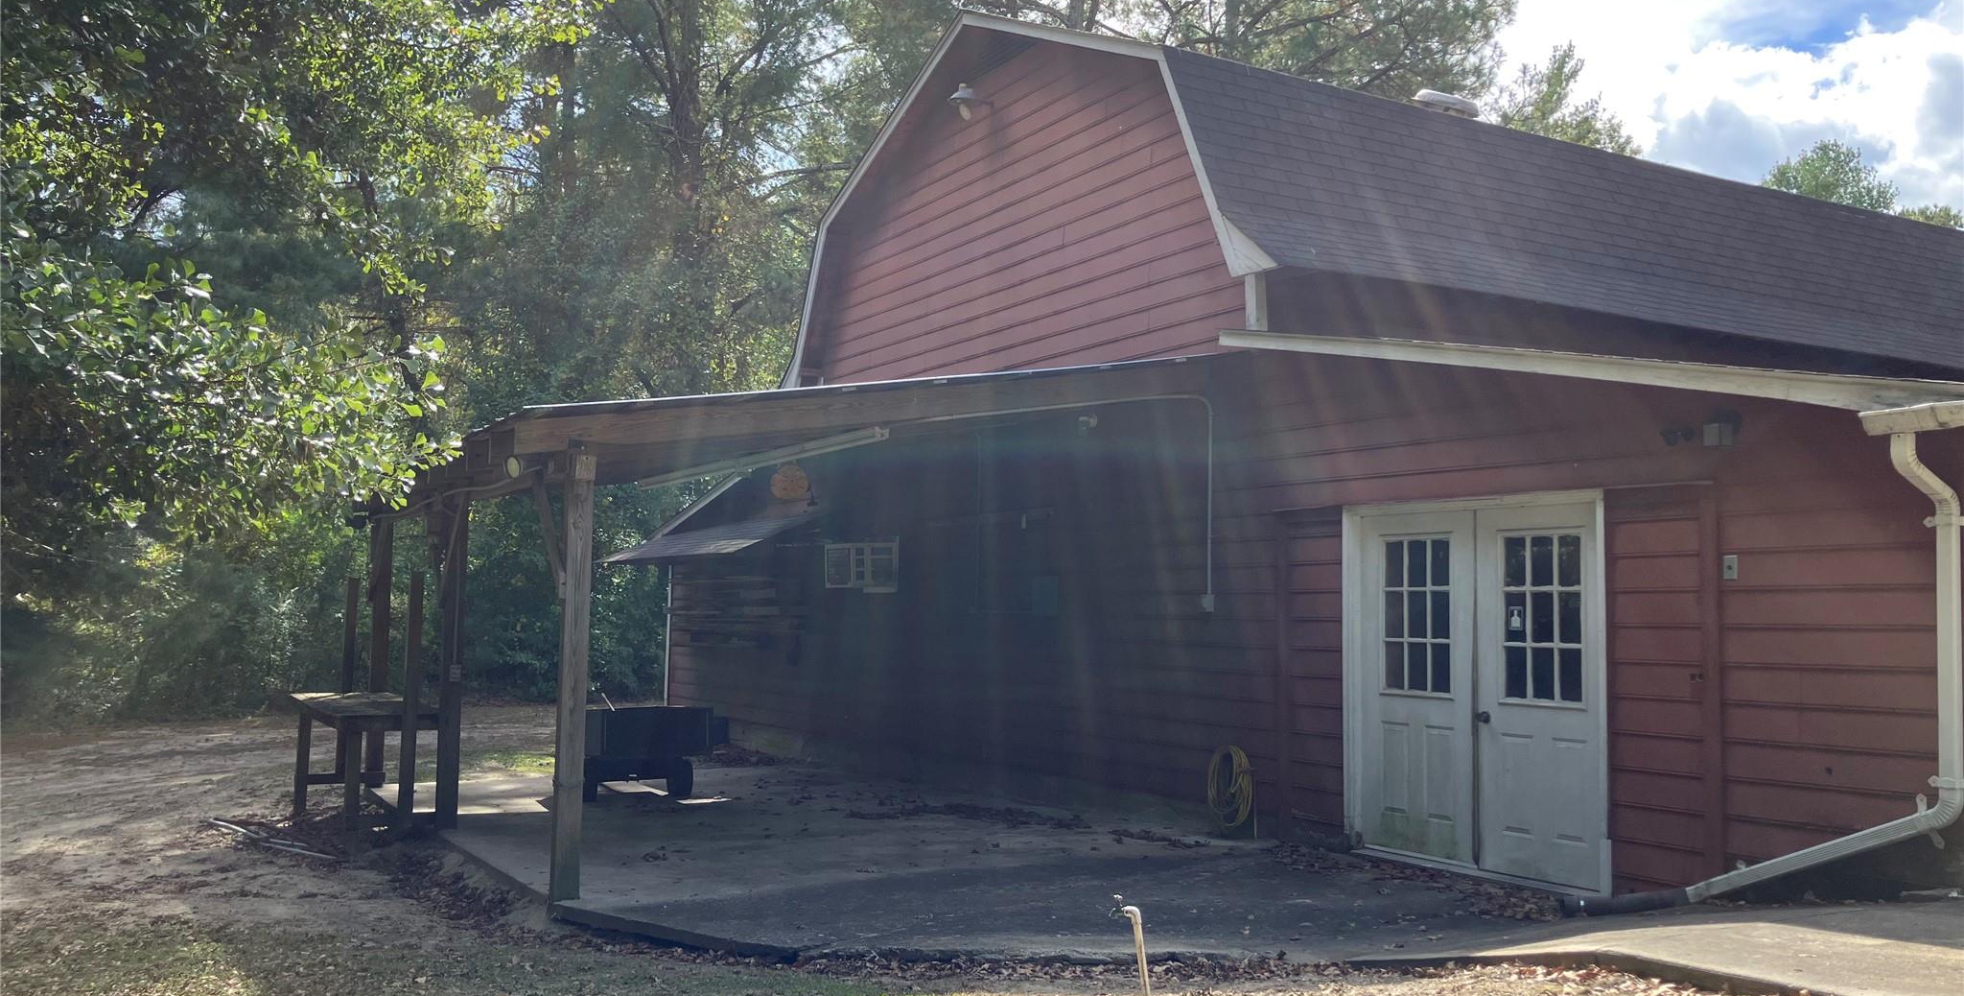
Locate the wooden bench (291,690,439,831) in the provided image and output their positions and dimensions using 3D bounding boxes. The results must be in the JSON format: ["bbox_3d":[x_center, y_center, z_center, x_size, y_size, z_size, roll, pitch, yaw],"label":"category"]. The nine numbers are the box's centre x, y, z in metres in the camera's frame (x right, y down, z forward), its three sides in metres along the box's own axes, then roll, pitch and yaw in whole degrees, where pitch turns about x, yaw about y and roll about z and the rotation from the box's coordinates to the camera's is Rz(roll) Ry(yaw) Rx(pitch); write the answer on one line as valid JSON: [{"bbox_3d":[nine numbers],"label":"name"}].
[{"bbox_3d":[-4.993,2.148,12.802,0.820,0.990,3.200,3,-5,-29],"label":"wooden bench"}]

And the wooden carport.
[{"bbox_3d":[-2.022,0.800,12.721,4.990,3.520,6.730,3,-5,-29],"label":"wooden carport"}]

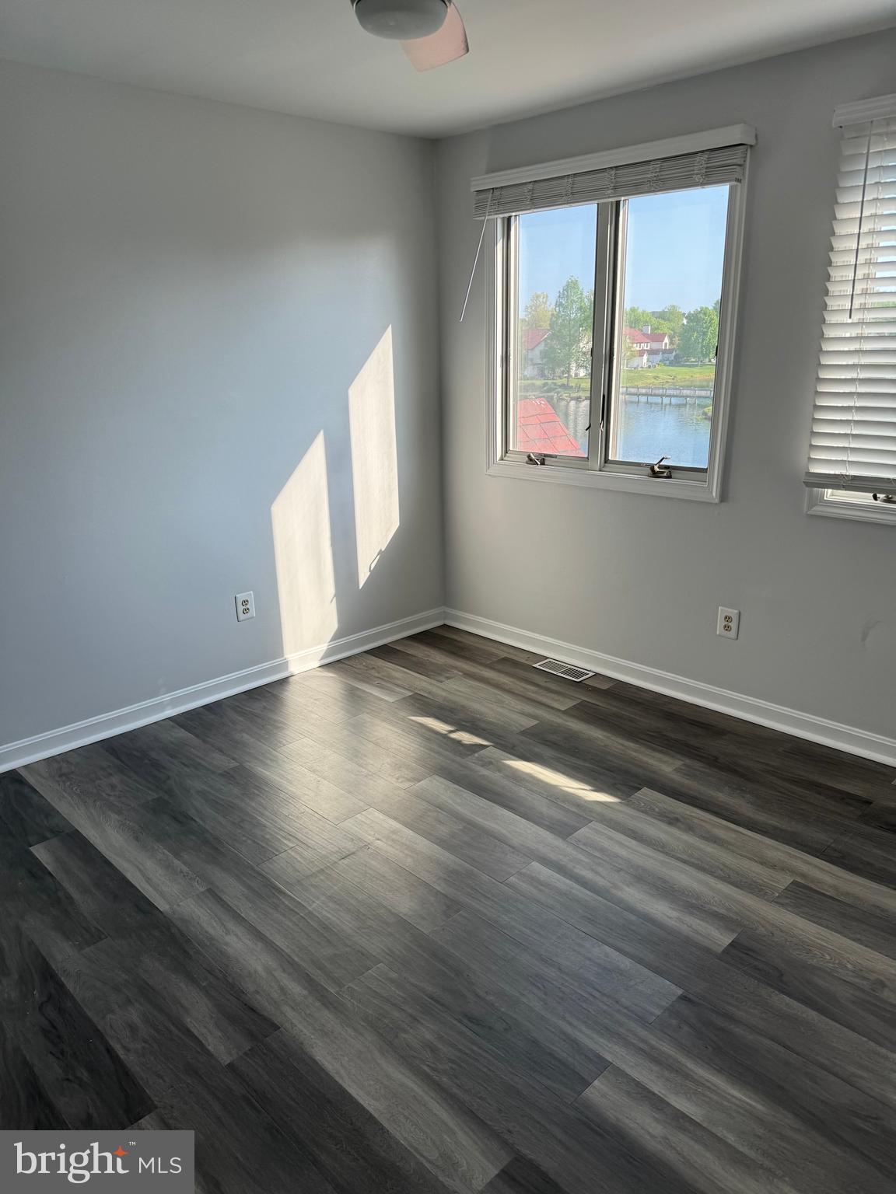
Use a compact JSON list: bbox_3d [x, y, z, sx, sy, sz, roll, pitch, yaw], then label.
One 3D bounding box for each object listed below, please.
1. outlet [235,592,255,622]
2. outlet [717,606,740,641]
[{"bbox_3d":[-0.922,0.045,3.775,0.081,0.122,0.010,-17,24,-42],"label":"outlet"},{"bbox_3d":[1.162,0.109,3.429,0.010,0.122,0.081,-17,24,-42],"label":"outlet"}]

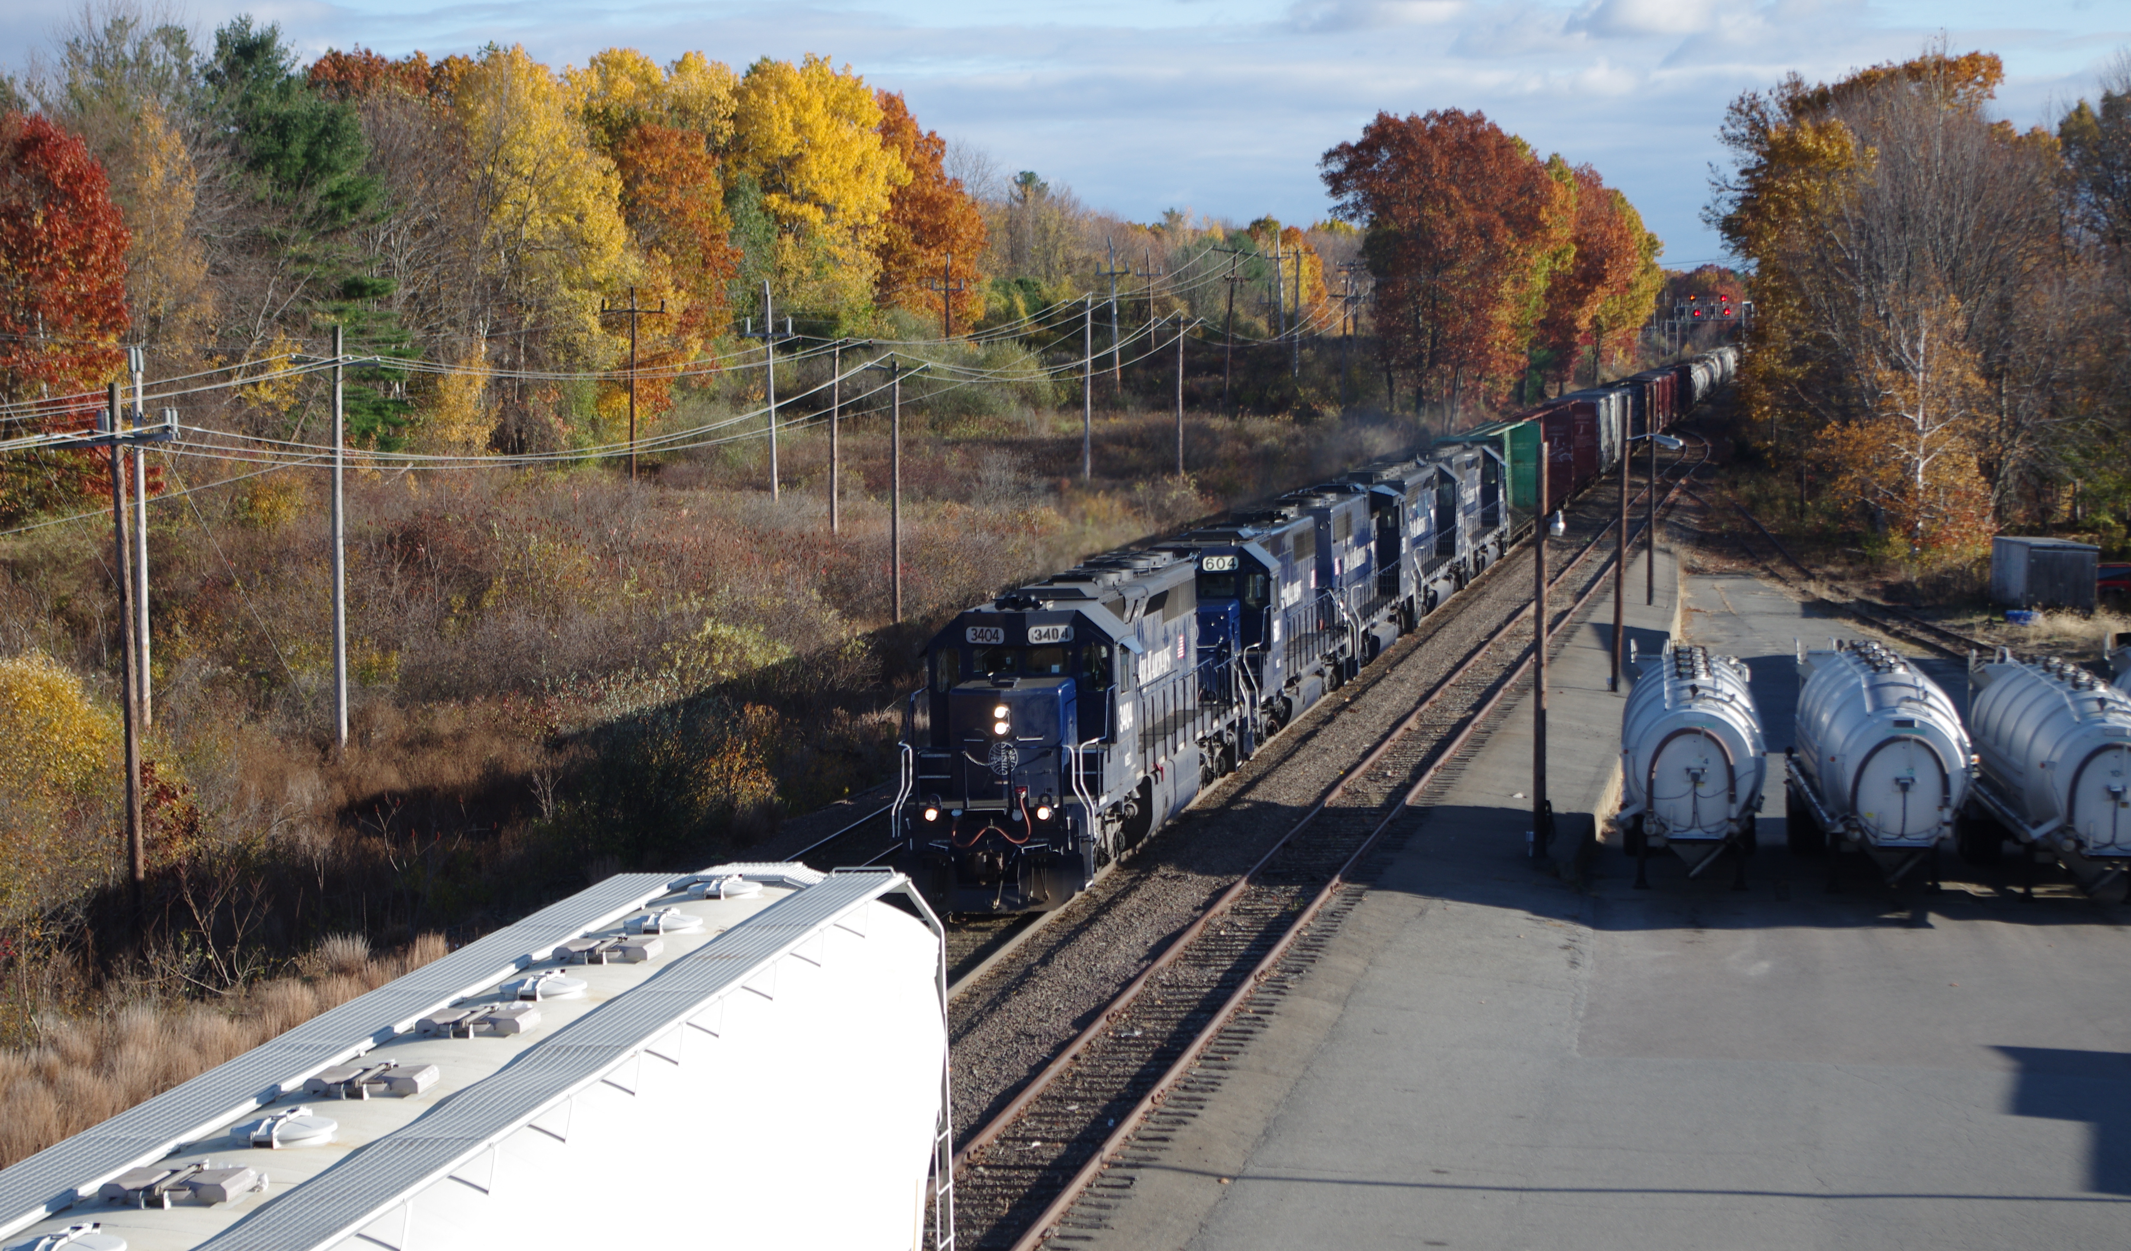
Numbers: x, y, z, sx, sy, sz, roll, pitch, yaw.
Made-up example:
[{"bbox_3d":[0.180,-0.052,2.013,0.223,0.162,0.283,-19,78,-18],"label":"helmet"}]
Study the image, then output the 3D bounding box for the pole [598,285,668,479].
[{"bbox_3d":[-19.992,-10.939,204.676,3.000,9.380,0.400,1,4,10],"label":"pole"}]

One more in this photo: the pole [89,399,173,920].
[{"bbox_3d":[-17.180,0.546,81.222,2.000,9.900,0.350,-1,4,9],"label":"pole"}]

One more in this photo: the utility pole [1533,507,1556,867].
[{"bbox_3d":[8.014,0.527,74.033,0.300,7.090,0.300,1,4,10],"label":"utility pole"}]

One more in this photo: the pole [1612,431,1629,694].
[{"bbox_3d":[14.006,-1.911,111.625,0.280,7.200,0.280,2,4,9],"label":"pole"}]

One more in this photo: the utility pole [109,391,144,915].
[{"bbox_3d":[-17.195,0.501,81.219,0.300,9.900,0.300,-1,4,9],"label":"utility pole"}]

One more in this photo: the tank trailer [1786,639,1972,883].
[{"bbox_3d":[15.050,2.678,81.967,2.600,3.900,9.800,0,4,5],"label":"tank trailer"}]

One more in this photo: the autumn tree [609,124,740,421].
[{"bbox_3d":[-22.663,-19.525,257.269,7.800,19.500,7.800,0,4,0],"label":"autumn tree"}]

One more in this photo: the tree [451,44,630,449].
[{"bbox_3d":[-27.820,-19.825,234.204,9.400,21.690,8.500,1,4,10],"label":"tree"}]

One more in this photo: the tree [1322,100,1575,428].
[{"bbox_3d":[25.818,-24.039,299.208,16.500,21.580,14.000,1,4,10],"label":"tree"}]

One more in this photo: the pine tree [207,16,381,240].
[{"bbox_3d":[-35.267,-16.950,202.318,8.000,21.500,8.000,0,4,0],"label":"pine tree"}]

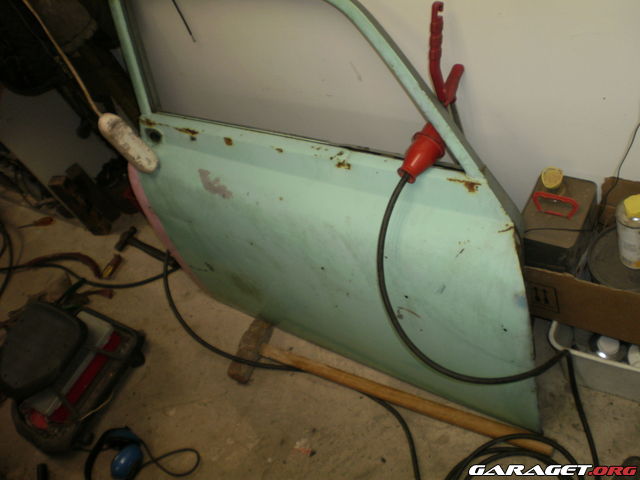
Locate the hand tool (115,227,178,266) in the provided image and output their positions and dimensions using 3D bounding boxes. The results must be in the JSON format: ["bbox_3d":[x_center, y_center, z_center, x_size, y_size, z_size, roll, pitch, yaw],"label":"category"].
[{"bbox_3d":[-0.612,0.039,2.387,0.330,0.030,0.108,21,61,36],"label":"hand tool"}]

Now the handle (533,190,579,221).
[{"bbox_3d":[0.496,-0.070,1.398,0.095,0.045,0.018,15,57,33],"label":"handle"}]

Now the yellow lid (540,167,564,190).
[{"bbox_3d":[0.502,-0.133,1.439,0.046,0.019,0.046,-12,47,13],"label":"yellow lid"}]

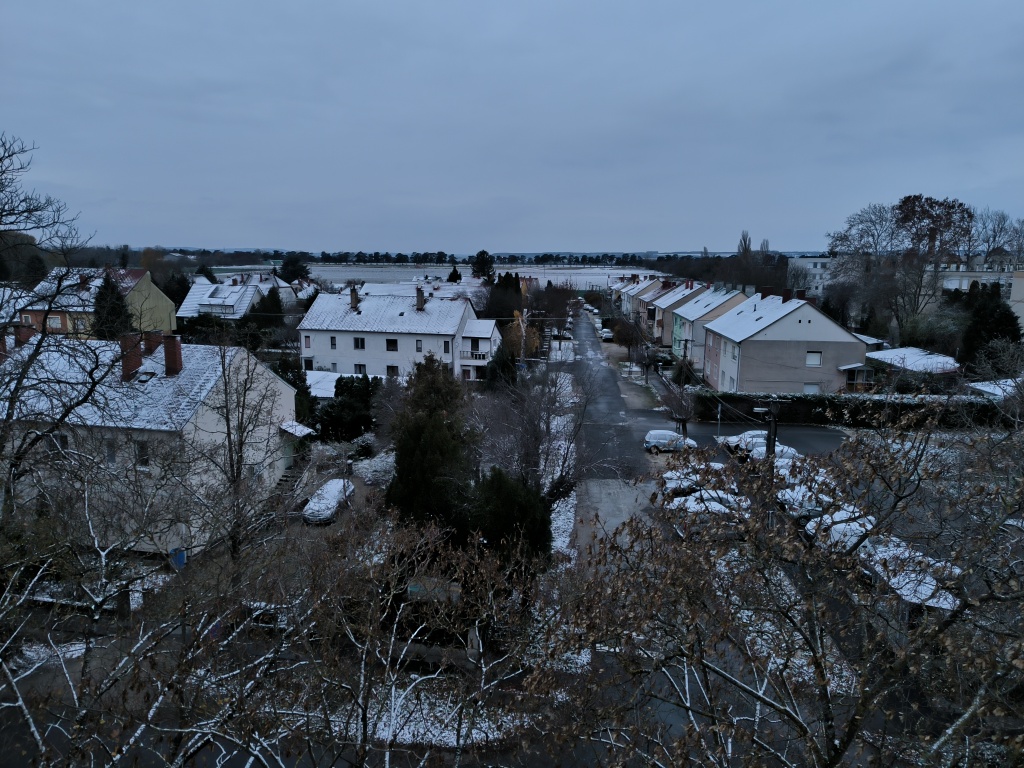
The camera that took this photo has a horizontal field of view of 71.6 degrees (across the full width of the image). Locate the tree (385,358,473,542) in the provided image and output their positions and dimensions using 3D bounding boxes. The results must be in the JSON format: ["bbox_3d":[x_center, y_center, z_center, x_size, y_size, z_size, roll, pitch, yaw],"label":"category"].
[{"bbox_3d":[-4.269,2.994,36.747,4.300,9.200,4.300,0,10,0],"label":"tree"}]

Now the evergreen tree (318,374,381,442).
[{"bbox_3d":[-13.131,1.785,56.990,4.850,5.010,4.850,0,10,0],"label":"evergreen tree"}]

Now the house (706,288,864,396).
[{"bbox_3d":[28.383,-4.139,75.930,12.350,10.320,15.180,1,10,2],"label":"house"}]

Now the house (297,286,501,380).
[{"bbox_3d":[-12.072,-5.289,82.177,22.200,10.200,10.600,3,11,15],"label":"house"}]

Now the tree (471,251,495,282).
[{"bbox_3d":[-7.286,-25.556,178.325,6.100,15.100,6.100,0,10,0],"label":"tree"}]

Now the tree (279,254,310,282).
[{"bbox_3d":[-49.976,-22.561,163.687,7.400,13.800,7.400,0,10,0],"label":"tree"}]

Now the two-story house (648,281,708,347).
[{"bbox_3d":[30.701,-12.289,121.733,11.800,10.300,14.500,1,10,3],"label":"two-story house"}]

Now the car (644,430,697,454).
[{"bbox_3d":[11.978,4.361,53.601,3.950,1.500,1.700,1,10,2],"label":"car"}]

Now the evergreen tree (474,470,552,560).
[{"bbox_3d":[-0.010,6.245,34.774,3.820,4.480,3.820,0,10,0],"label":"evergreen tree"}]

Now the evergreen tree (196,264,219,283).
[{"bbox_3d":[-104.445,-35.583,241.894,8.550,10.120,8.550,0,10,0],"label":"evergreen tree"}]

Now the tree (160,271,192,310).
[{"bbox_3d":[-72.958,-19.153,153.056,7.810,10.500,7.810,0,10,0],"label":"tree"}]

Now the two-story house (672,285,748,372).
[{"bbox_3d":[29.970,-8.514,100.263,11.800,10.300,14.700,1,10,3],"label":"two-story house"}]

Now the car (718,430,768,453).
[{"bbox_3d":[17.766,4.229,54.020,4.350,1.500,1.760,0,10,0],"label":"car"}]

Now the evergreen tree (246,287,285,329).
[{"bbox_3d":[-45.668,-13.856,131.398,7.070,8.310,7.070,0,10,0],"label":"evergreen tree"}]

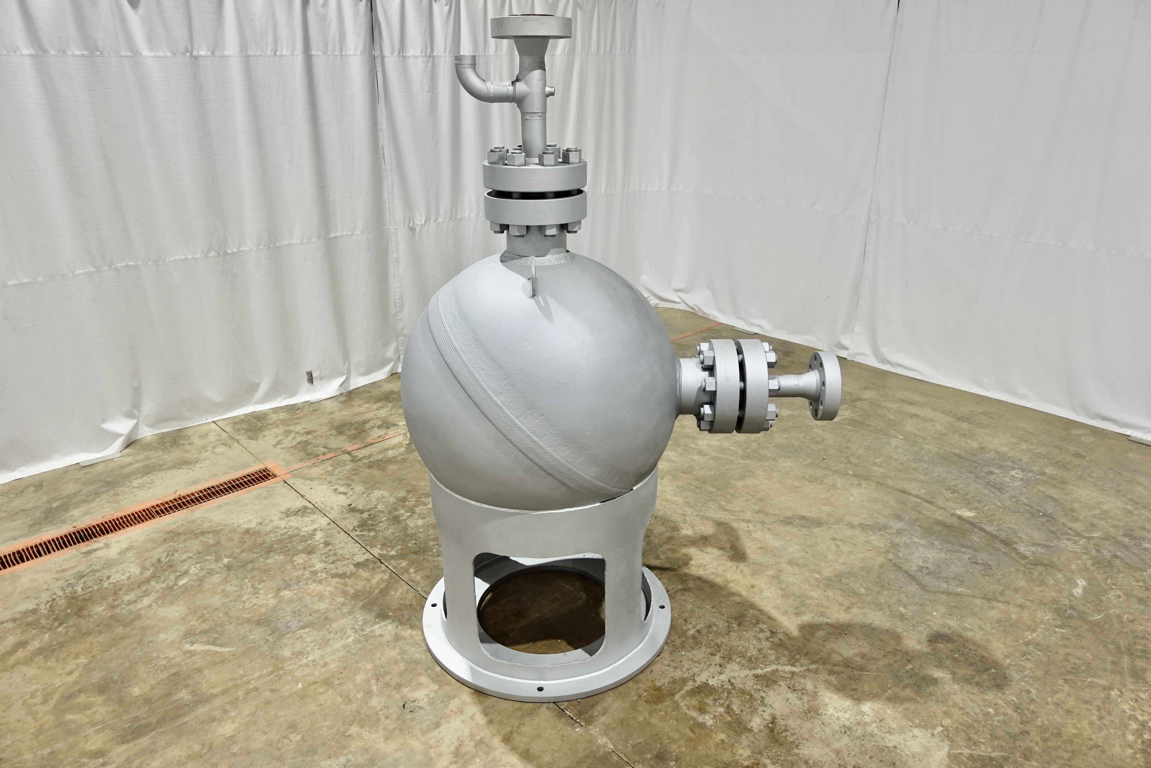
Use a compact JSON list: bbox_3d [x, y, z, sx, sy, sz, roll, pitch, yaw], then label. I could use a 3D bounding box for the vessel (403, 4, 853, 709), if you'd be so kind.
[{"bbox_3d":[0.215,-0.138,3.919,2.219,3.147,1.431,0,21,2],"label":"vessel"}]

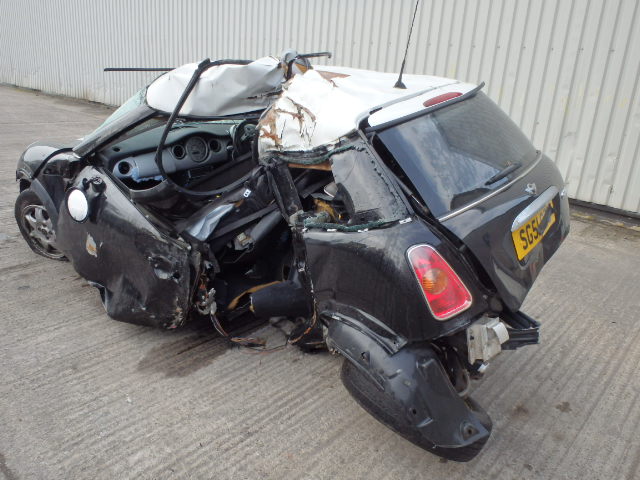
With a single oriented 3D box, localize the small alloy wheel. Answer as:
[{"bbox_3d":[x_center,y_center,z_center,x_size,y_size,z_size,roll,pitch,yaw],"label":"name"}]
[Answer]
[{"bbox_3d":[-1.853,-0.120,3.608,0.590,0.550,0.190,12,27,23],"label":"small alloy wheel"}]

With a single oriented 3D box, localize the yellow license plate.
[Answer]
[{"bbox_3d":[0.872,-0.051,2.072,0.015,0.111,0.520,-6,14,40],"label":"yellow license plate"}]

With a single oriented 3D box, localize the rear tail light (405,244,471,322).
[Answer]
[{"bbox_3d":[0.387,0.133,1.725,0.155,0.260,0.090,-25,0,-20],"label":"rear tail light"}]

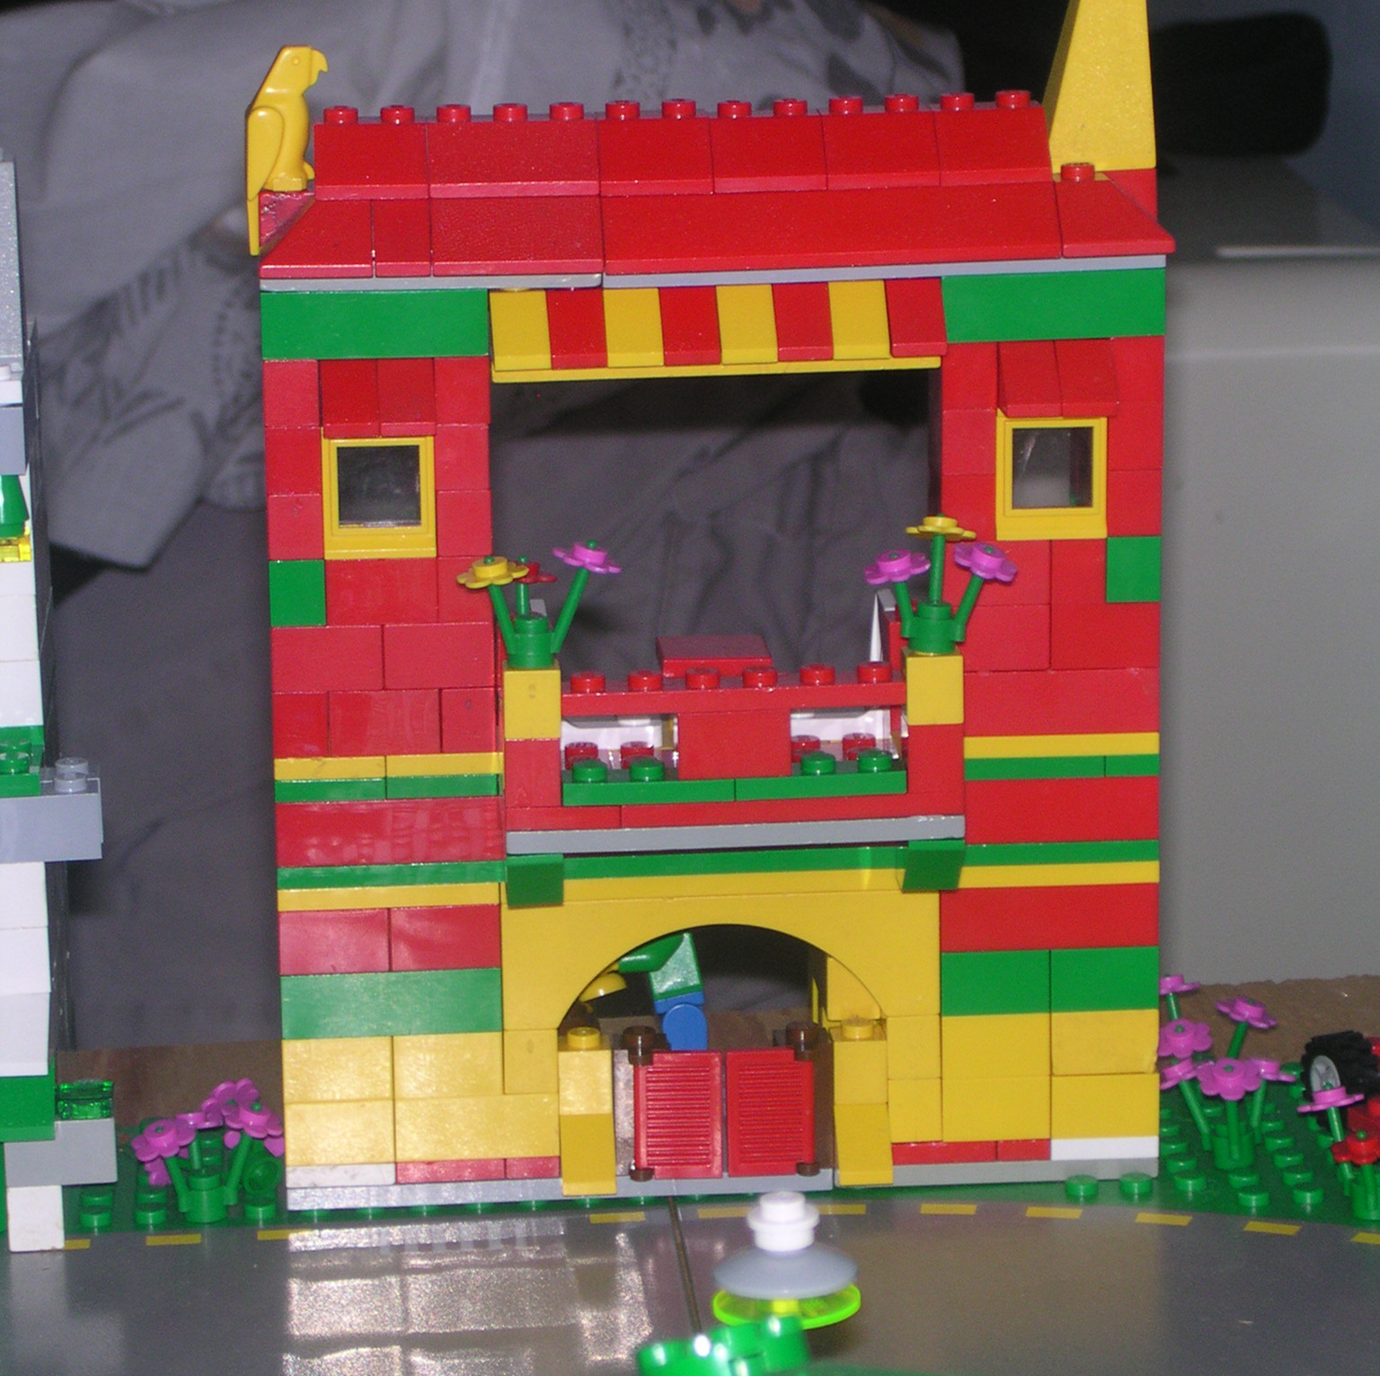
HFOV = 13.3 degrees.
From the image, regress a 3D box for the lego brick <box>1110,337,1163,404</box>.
[{"bbox_3d":[0.063,-0.046,0.845,0.008,0.010,0.009,-2,12,-5],"label":"lego brick"}]

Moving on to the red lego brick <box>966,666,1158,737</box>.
[{"bbox_3d":[0.052,0.001,0.855,0.032,0.010,0.009,-2,13,-5],"label":"red lego brick"}]

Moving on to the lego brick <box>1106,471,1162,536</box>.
[{"bbox_3d":[0.063,-0.028,0.852,0.008,0.010,0.011,-2,12,-4],"label":"lego brick"}]

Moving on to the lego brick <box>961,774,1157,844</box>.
[{"bbox_3d":[0.052,0.017,0.858,0.032,0.010,0.008,-2,12,-5],"label":"lego brick"}]

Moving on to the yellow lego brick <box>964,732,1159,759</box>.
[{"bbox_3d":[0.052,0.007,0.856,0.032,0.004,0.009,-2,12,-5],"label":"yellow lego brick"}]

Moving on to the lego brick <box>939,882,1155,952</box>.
[{"bbox_3d":[0.052,0.032,0.863,0.032,0.010,0.011,-2,12,-4],"label":"lego brick"}]

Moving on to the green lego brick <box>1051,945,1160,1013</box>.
[{"bbox_3d":[0.060,0.042,0.865,0.016,0.010,0.009,-2,12,-5],"label":"green lego brick"}]

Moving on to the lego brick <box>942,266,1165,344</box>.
[{"bbox_3d":[0.051,-0.055,0.842,0.032,0.010,0.009,-2,13,-5],"label":"lego brick"}]

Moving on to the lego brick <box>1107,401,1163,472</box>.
[{"bbox_3d":[0.063,-0.037,0.848,0.008,0.010,0.009,-2,13,-5],"label":"lego brick"}]

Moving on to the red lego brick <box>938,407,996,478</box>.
[{"bbox_3d":[0.039,-0.036,0.848,0.008,0.010,0.011,-2,12,-5],"label":"red lego brick"}]

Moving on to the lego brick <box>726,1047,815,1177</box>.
[{"bbox_3d":[0.012,0.062,0.857,0.013,0.019,0.003,-2,12,-5],"label":"lego brick"}]

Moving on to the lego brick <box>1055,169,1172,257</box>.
[{"bbox_3d":[0.059,-0.068,0.836,0.016,0.011,0.016,-2,13,-5],"label":"lego brick"}]

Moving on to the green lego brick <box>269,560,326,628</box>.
[{"bbox_3d":[-0.056,-0.015,0.845,0.008,0.010,0.010,-2,12,-5],"label":"green lego brick"}]

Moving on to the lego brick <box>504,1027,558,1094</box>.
[{"bbox_3d":[-0.023,0.053,0.861,0.008,0.010,0.010,-2,12,-5],"label":"lego brick"}]

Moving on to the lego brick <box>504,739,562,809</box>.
[{"bbox_3d":[-0.022,0.011,0.825,0.008,0.010,0.008,-2,12,-5],"label":"lego brick"}]

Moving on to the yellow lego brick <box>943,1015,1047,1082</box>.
[{"bbox_3d":[0.044,0.051,0.866,0.016,0.010,0.009,-2,13,-5],"label":"yellow lego brick"}]

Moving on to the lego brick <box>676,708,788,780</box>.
[{"bbox_3d":[0.006,0.007,0.829,0.016,0.010,0.008,-2,12,-5],"label":"lego brick"}]

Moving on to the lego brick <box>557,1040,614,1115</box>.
[{"bbox_3d":[-0.015,0.057,0.860,0.008,0.010,0.008,-2,12,-5],"label":"lego brick"}]

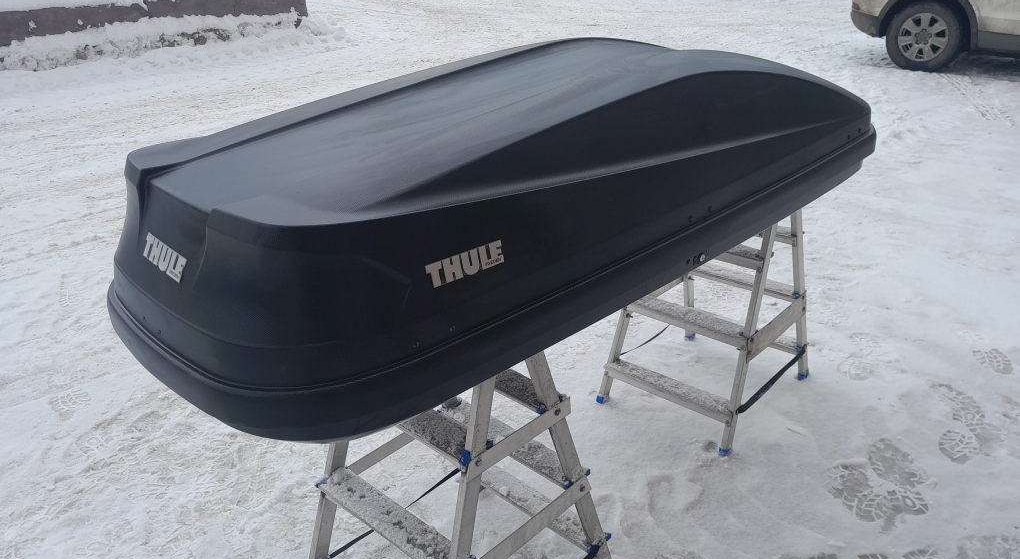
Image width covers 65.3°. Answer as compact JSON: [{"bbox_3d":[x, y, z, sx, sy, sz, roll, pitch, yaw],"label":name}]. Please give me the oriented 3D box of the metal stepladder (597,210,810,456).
[{"bbox_3d":[0.692,0.016,2.664,0.490,0.830,0.640,21,33,37],"label":"metal stepladder"}]

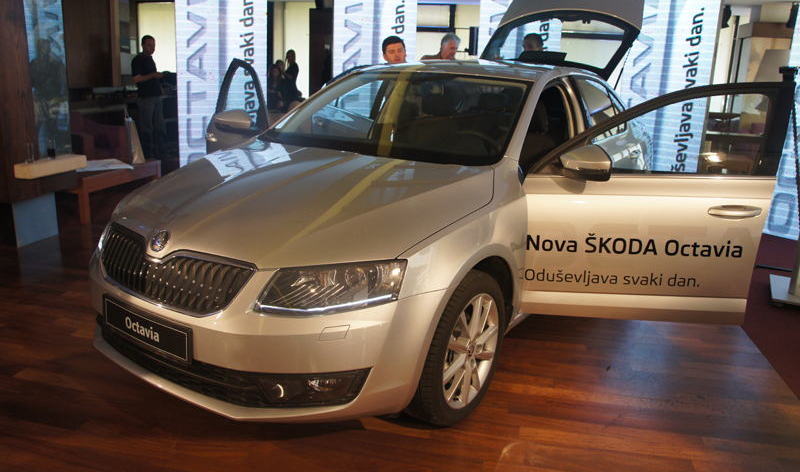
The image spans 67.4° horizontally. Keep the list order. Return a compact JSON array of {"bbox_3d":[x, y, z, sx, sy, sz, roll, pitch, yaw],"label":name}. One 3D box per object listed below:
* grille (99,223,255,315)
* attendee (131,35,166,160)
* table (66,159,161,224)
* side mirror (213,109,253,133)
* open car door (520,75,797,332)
[{"bbox_3d":[-0.864,0.122,2.172,0.870,0.220,0.140,13,17,32],"label":"grille"},{"bbox_3d":[-3.683,-2.000,8.745,0.420,1.770,0.520,13,18,34],"label":"attendee"},{"bbox_3d":[-2.919,-0.466,5.737,0.660,0.390,1.380,4,14,4],"label":"table"},{"bbox_3d":[-1.020,-0.701,3.664,0.230,0.150,0.170,-6,17,-32],"label":"side mirror"},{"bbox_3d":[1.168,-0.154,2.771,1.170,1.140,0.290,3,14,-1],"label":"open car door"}]

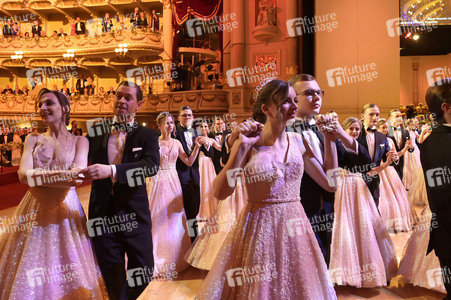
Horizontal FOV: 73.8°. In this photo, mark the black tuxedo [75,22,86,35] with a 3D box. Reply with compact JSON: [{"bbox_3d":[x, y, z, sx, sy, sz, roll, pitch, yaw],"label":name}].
[{"bbox_3d":[-7.700,-6.150,15.950,0.550,1.350,0.310,-1,1,-13],"label":"black tuxedo"}]

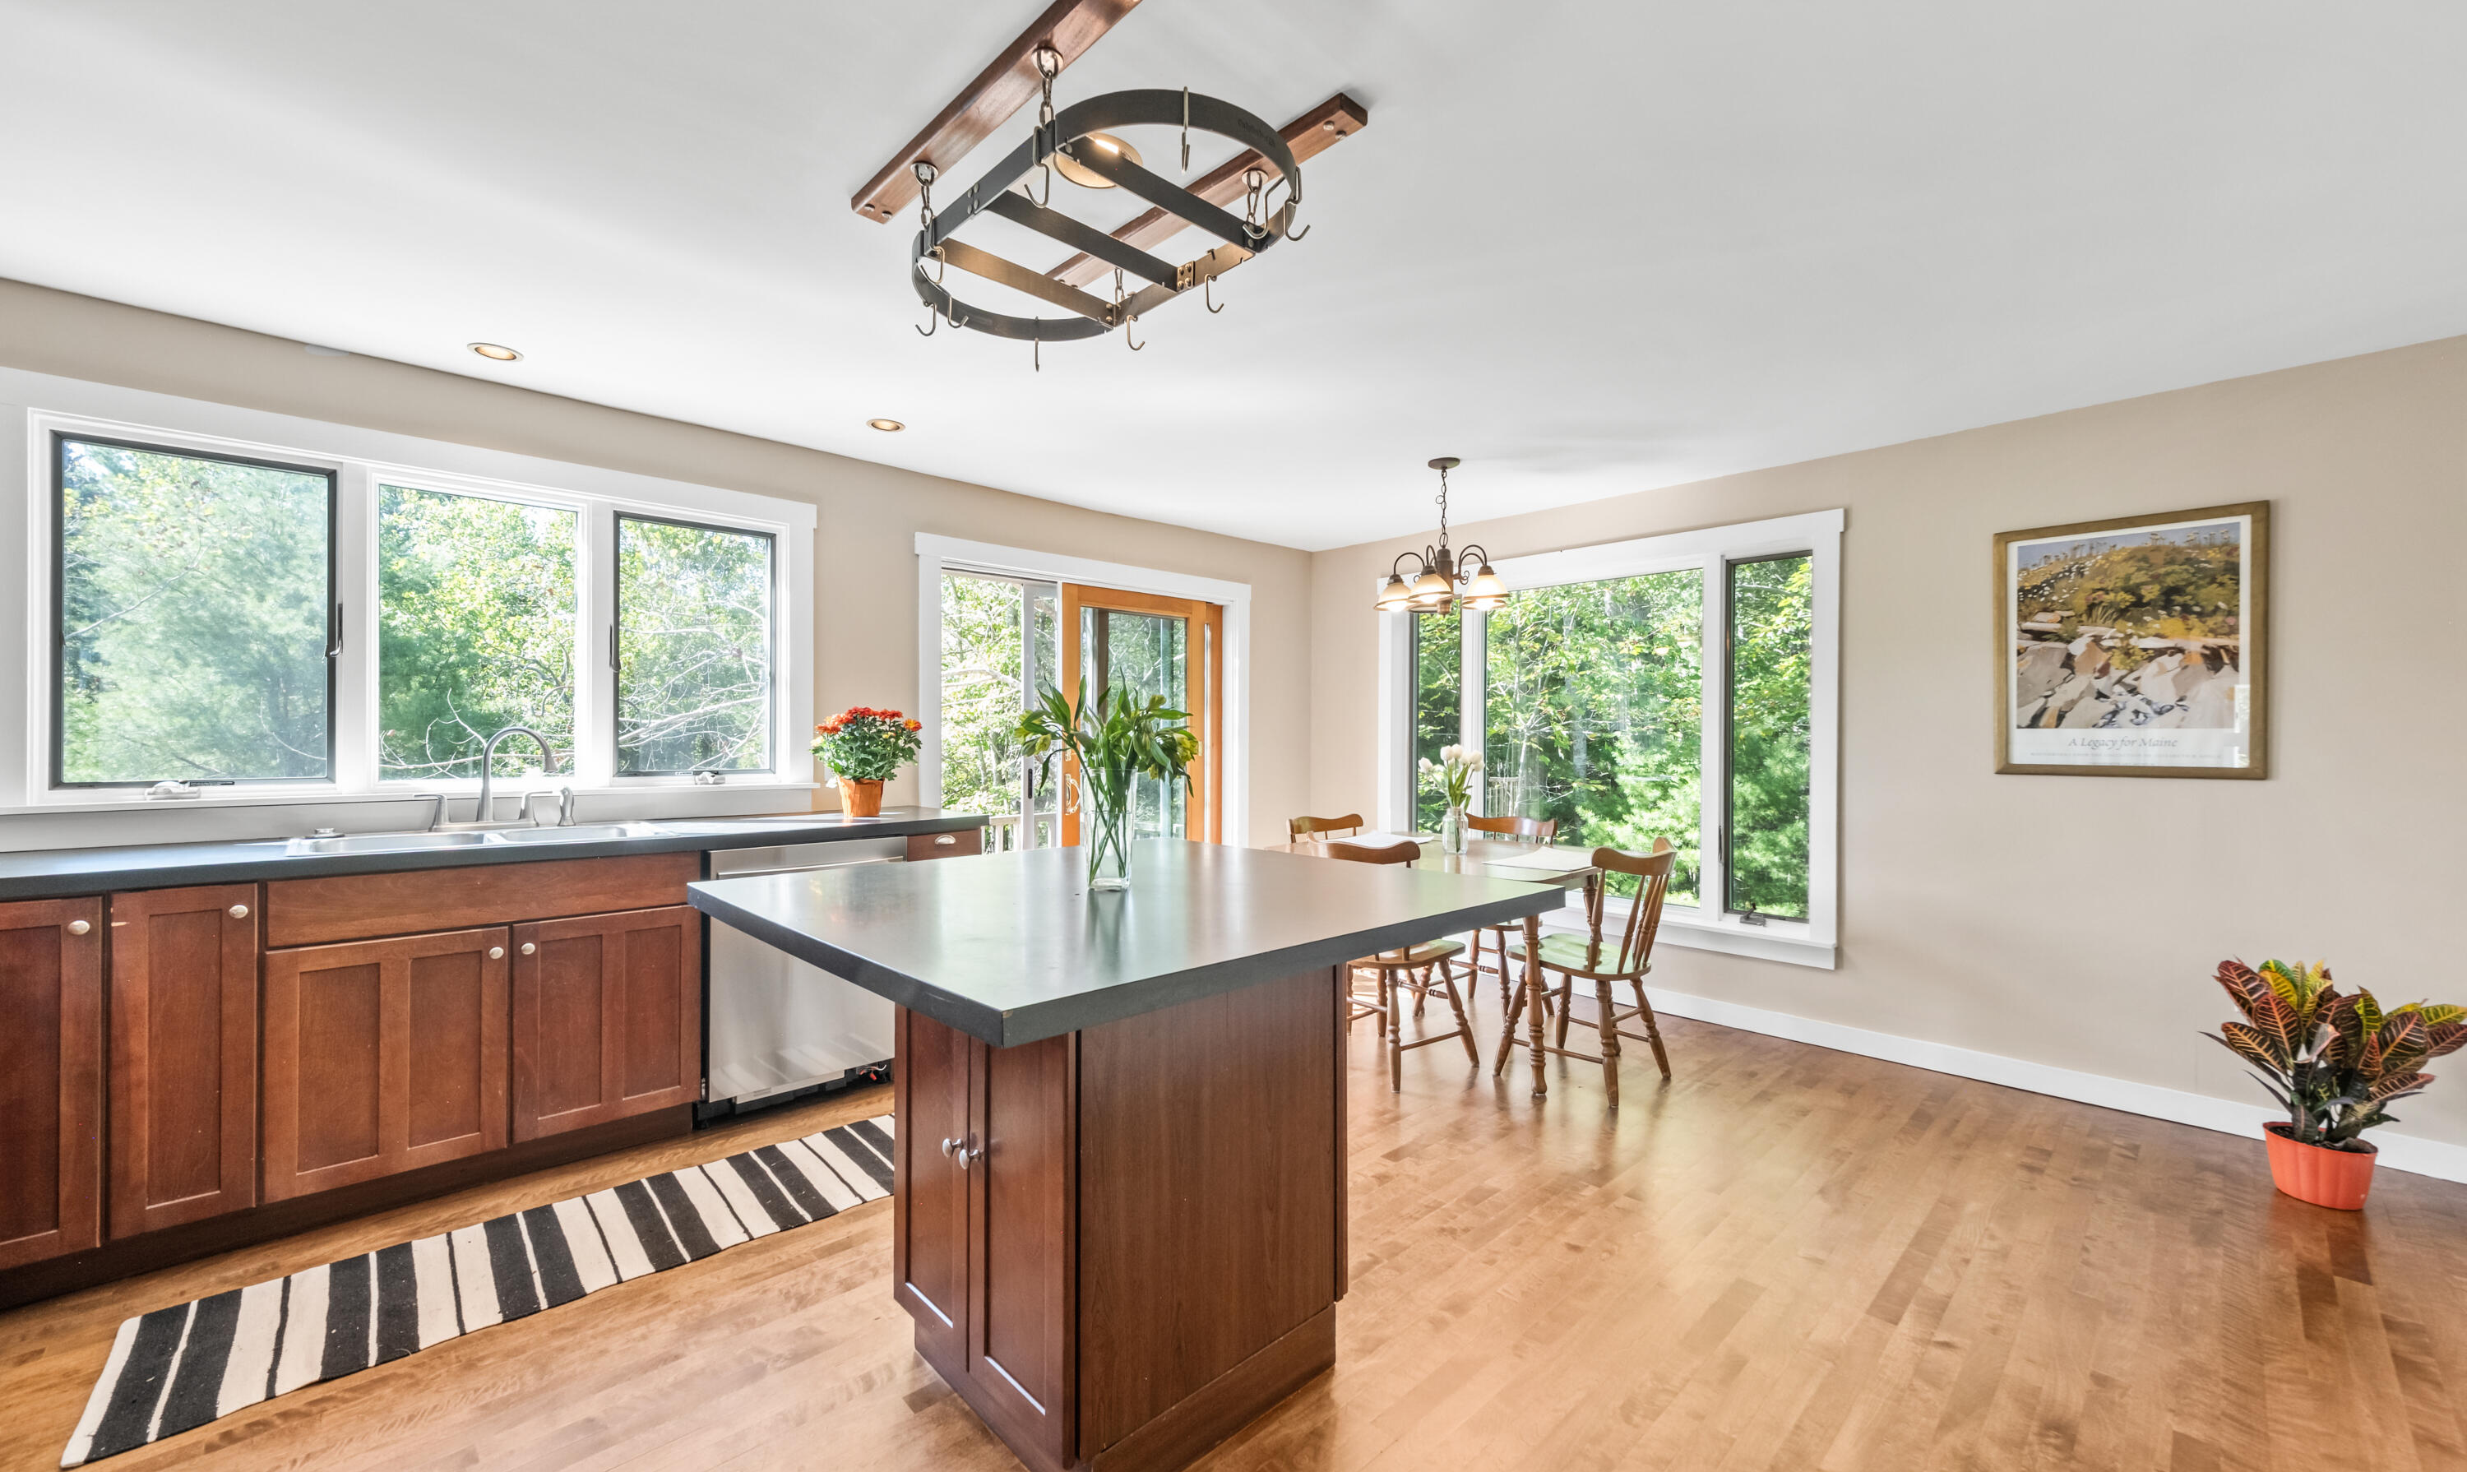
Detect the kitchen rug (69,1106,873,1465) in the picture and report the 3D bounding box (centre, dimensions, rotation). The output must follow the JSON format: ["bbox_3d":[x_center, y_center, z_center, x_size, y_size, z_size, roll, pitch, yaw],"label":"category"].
[{"bbox_3d":[-1.429,1.213,2.257,1.820,0.010,0.520,0,-1,-41],"label":"kitchen rug"}]

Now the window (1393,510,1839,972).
[{"bbox_3d":[1.609,0.020,4.249,0.100,1.800,2.200,1,-1,-44],"label":"window"}]

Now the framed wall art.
[{"bbox_3d":[2.885,-0.288,2.895,0.030,0.845,0.630,1,-1,-44],"label":"framed wall art"}]

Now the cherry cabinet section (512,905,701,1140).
[{"bbox_3d":[-1.942,0.796,2.725,0.441,0.599,0.530,0,0,-43],"label":"cherry cabinet section"}]

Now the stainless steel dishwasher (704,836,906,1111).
[{"bbox_3d":[-1.587,0.796,3.141,0.610,0.860,0.600,1,-1,-44],"label":"stainless steel dishwasher"}]

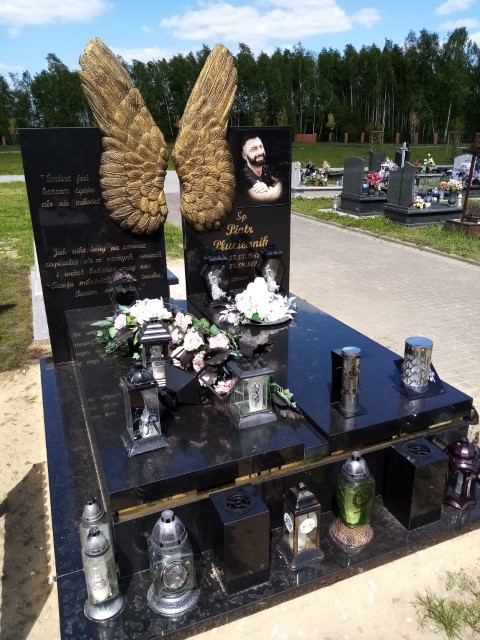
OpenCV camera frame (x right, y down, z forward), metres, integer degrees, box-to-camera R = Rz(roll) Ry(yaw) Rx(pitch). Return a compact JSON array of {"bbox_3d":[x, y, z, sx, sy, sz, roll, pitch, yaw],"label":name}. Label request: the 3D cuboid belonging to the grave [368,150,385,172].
[{"bbox_3d":[4.236,-4.815,15.006,0.500,0.860,0.170,-8,22,-21],"label":"grave"}]

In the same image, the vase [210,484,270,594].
[{"bbox_3d":[-0.001,0.751,1.655,0.153,0.310,0.143,-8,22,-21],"label":"vase"}]

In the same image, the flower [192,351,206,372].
[{"bbox_3d":[-0.193,0.198,2.290,0.060,0.080,0.060,-9,22,-21],"label":"flower"}]

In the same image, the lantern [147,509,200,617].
[{"bbox_3d":[-0.216,0.742,1.511,0.163,0.325,0.163,0,20,0],"label":"lantern"}]

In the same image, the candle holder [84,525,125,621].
[{"bbox_3d":[-0.436,0.770,1.493,0.126,0.309,0.126,-9,22,-21],"label":"candle holder"}]

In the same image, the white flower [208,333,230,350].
[{"bbox_3d":[-0.099,0.104,2.324,0.106,0.072,0.096,-1,21,-2],"label":"white flower"}]

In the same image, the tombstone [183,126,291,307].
[{"bbox_3d":[-0.018,-0.658,3.465,0.803,1.350,0.084,-9,22,-21],"label":"tombstone"}]

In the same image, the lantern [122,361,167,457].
[{"bbox_3d":[-0.356,0.304,1.753,0.148,0.324,0.150,-9,22,-21],"label":"lantern"}]

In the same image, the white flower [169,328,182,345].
[{"bbox_3d":[-0.317,0.081,2.366,0.069,0.072,0.062,-3,21,-8],"label":"white flower"}]

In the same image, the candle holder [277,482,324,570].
[{"bbox_3d":[0.223,0.717,1.739,0.130,0.314,0.124,-8,22,-21],"label":"candle holder"}]

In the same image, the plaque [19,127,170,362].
[{"bbox_3d":[-0.886,-0.468,3.151,0.813,1.459,0.084,-9,22,-21],"label":"plaque"}]

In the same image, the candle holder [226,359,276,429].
[{"bbox_3d":[0.041,0.272,1.941,0.166,0.245,0.170,-9,22,-21],"label":"candle holder"}]

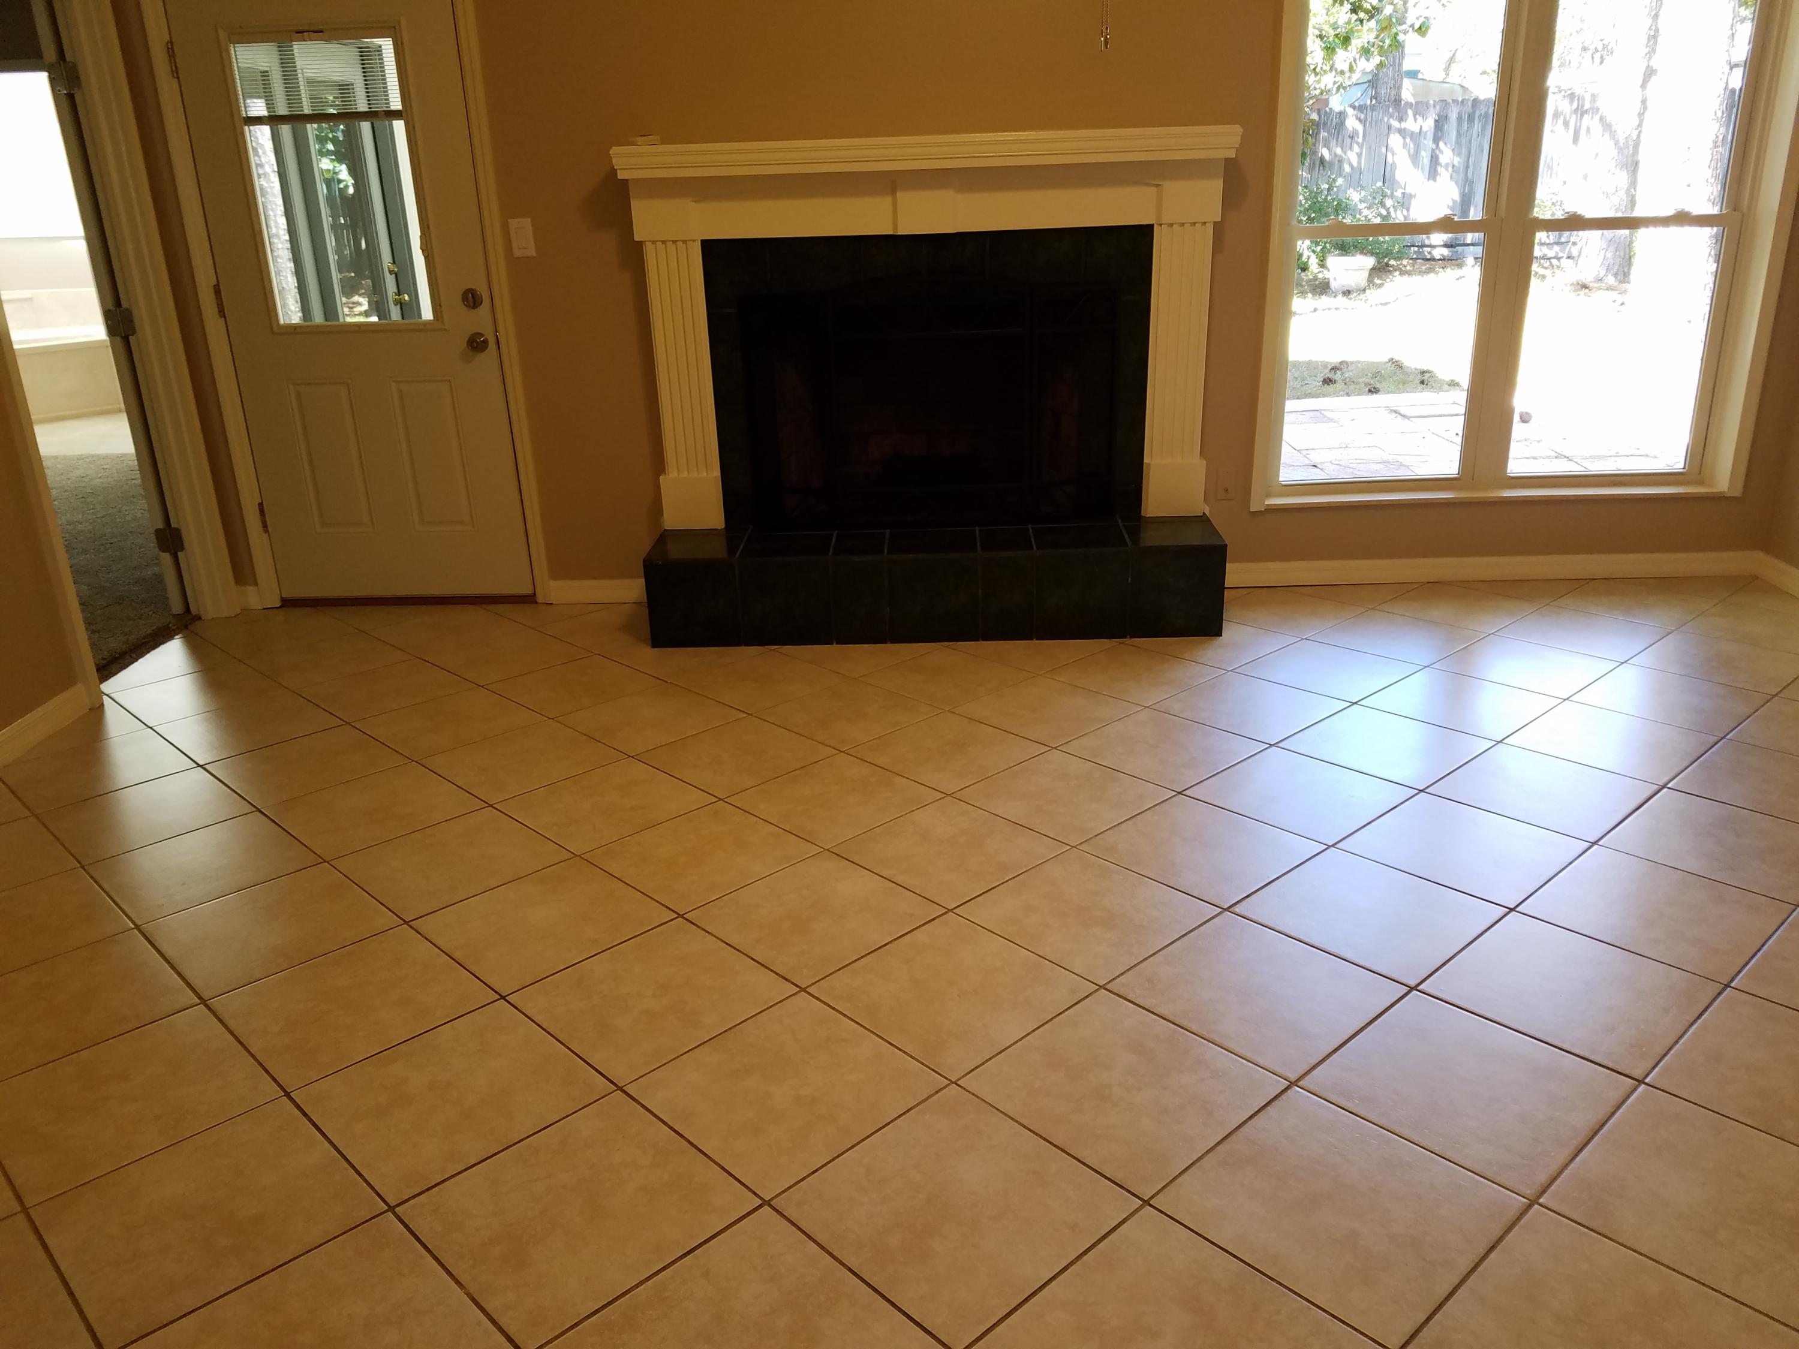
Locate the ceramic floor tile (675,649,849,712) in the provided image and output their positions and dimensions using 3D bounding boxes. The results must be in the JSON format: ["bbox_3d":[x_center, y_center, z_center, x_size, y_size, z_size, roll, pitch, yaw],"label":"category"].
[{"bbox_3d":[-0.421,0.025,4.124,0.396,0.010,0.396,-19,26,-39],"label":"ceramic floor tile"}]

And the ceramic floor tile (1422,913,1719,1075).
[{"bbox_3d":[1.267,0.593,2.556,0.399,0.010,0.399,-19,26,-39],"label":"ceramic floor tile"}]

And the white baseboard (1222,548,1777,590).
[{"bbox_3d":[2.143,-0.391,5.037,2.081,0.094,0.014,-1,20,2],"label":"white baseboard"}]

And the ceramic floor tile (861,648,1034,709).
[{"bbox_3d":[0.147,0.011,4.135,0.397,0.010,0.397,-19,26,-40],"label":"ceramic floor tile"}]

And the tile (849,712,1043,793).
[{"bbox_3d":[0.130,0.206,3.572,0.396,0.010,0.396,-19,26,-39],"label":"tile"}]

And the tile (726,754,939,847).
[{"bbox_3d":[-0.160,0.311,3.334,0.397,0.010,0.397,-19,26,-40],"label":"tile"}]

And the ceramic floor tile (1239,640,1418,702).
[{"bbox_3d":[1.322,-0.011,4.152,0.396,0.010,0.396,-19,26,-40],"label":"ceramic floor tile"}]

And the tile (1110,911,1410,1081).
[{"bbox_3d":[0.660,0.584,2.498,0.397,0.010,0.397,-19,26,-40],"label":"tile"}]

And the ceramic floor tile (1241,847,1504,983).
[{"bbox_3d":[0.935,0.472,2.687,0.397,0.010,0.397,-19,26,-39],"label":"ceramic floor tile"}]

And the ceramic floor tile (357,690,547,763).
[{"bbox_3d":[-1.325,0.143,3.981,0.396,0.010,0.396,-19,26,-40],"label":"ceramic floor tile"}]

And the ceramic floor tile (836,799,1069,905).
[{"bbox_3d":[0.110,0.395,2.980,0.397,0.010,0.397,-19,26,-40],"label":"ceramic floor tile"}]

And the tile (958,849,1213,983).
[{"bbox_3d":[0.401,0.511,2.859,0.400,0.010,0.400,-19,26,-40],"label":"tile"}]

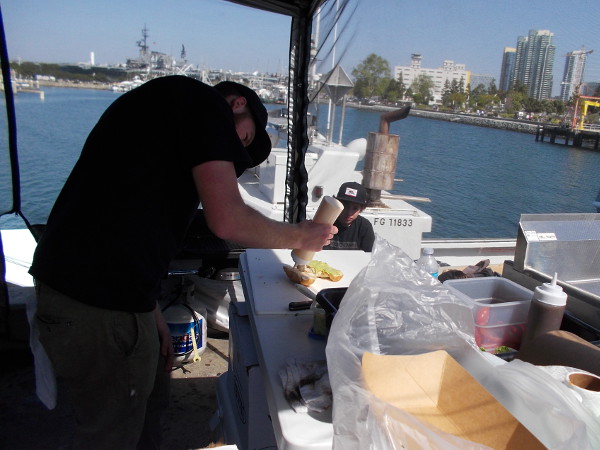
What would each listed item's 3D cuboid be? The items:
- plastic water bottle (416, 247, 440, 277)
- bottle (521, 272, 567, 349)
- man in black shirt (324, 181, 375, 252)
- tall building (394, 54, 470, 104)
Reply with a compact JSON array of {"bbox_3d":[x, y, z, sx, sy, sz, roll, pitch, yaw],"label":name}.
[{"bbox_3d":[0.356,0.159,1.415,0.065,0.200,0.065,1,14,0],"label":"plastic water bottle"},{"bbox_3d":[0.503,0.215,1.039,0.072,0.240,0.072,6,14,0],"label":"bottle"},{"bbox_3d":[0.269,0.231,3.386,0.520,1.060,0.600,10,16,25],"label":"man in black shirt"},{"bbox_3d":[109.653,-119.998,416.019,62.000,41.000,34.000,6,15,13],"label":"tall building"}]

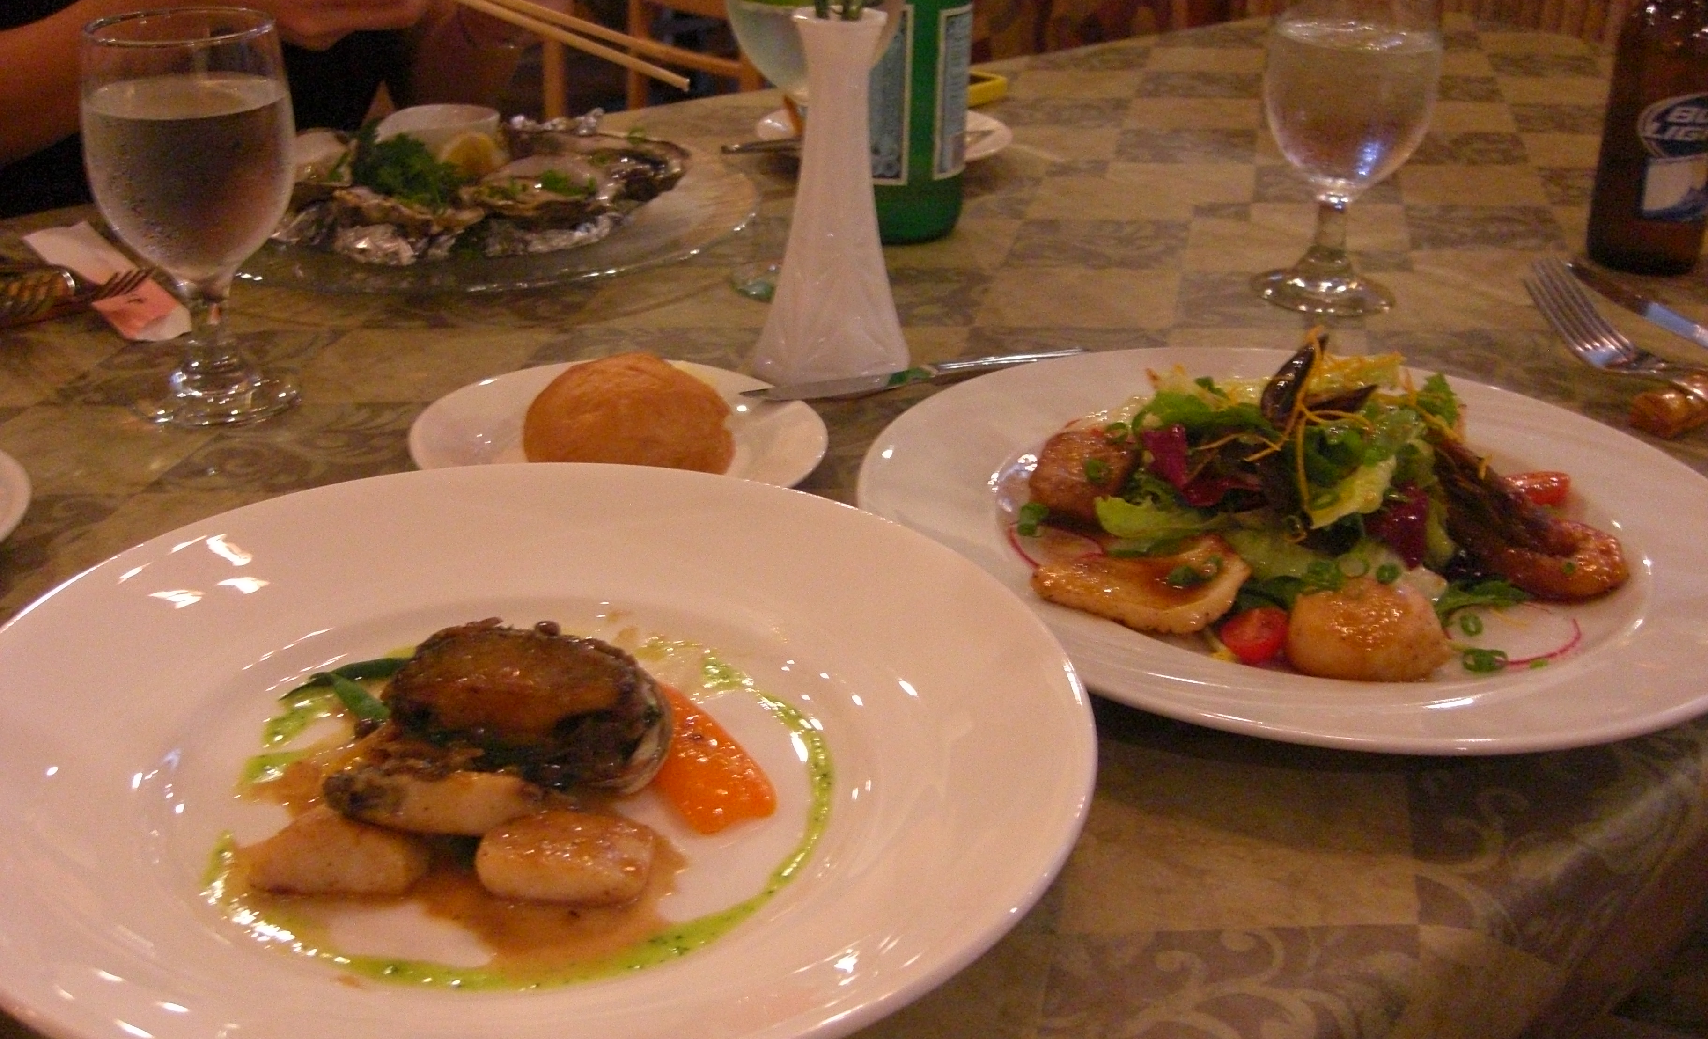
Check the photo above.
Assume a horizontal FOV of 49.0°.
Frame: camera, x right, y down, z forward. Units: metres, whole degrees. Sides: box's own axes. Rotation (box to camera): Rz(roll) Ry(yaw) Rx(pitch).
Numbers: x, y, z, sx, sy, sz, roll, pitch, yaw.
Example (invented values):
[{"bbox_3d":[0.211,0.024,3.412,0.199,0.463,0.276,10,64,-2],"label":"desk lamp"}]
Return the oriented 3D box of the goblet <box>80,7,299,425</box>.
[{"bbox_3d":[-0.254,-0.117,0.730,0.077,0.149,0.077,2,26,0],"label":"goblet"}]

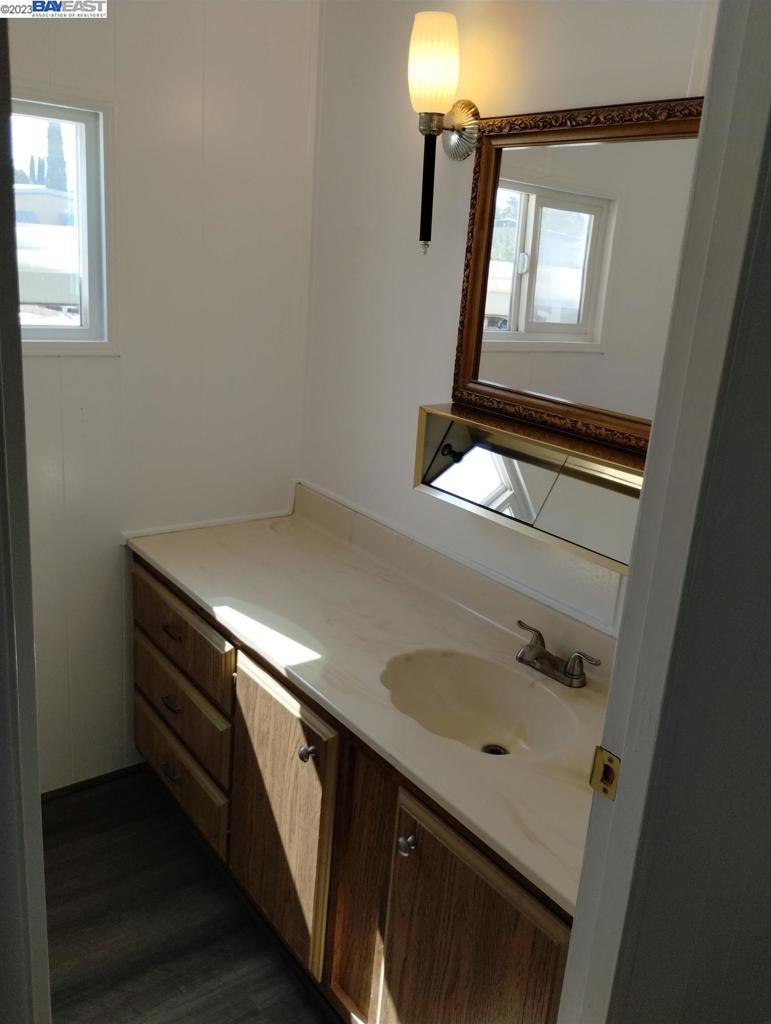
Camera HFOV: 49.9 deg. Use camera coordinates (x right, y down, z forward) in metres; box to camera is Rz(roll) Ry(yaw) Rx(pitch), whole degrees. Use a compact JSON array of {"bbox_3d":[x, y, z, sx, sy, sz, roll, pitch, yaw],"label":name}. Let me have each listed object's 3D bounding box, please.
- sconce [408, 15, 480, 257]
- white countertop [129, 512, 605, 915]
[{"bbox_3d":[0.114,-0.823,1.830,0.158,0.490,0.130,-8,21,-36],"label":"sconce"},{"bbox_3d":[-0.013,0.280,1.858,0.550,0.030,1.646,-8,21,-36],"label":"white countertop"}]

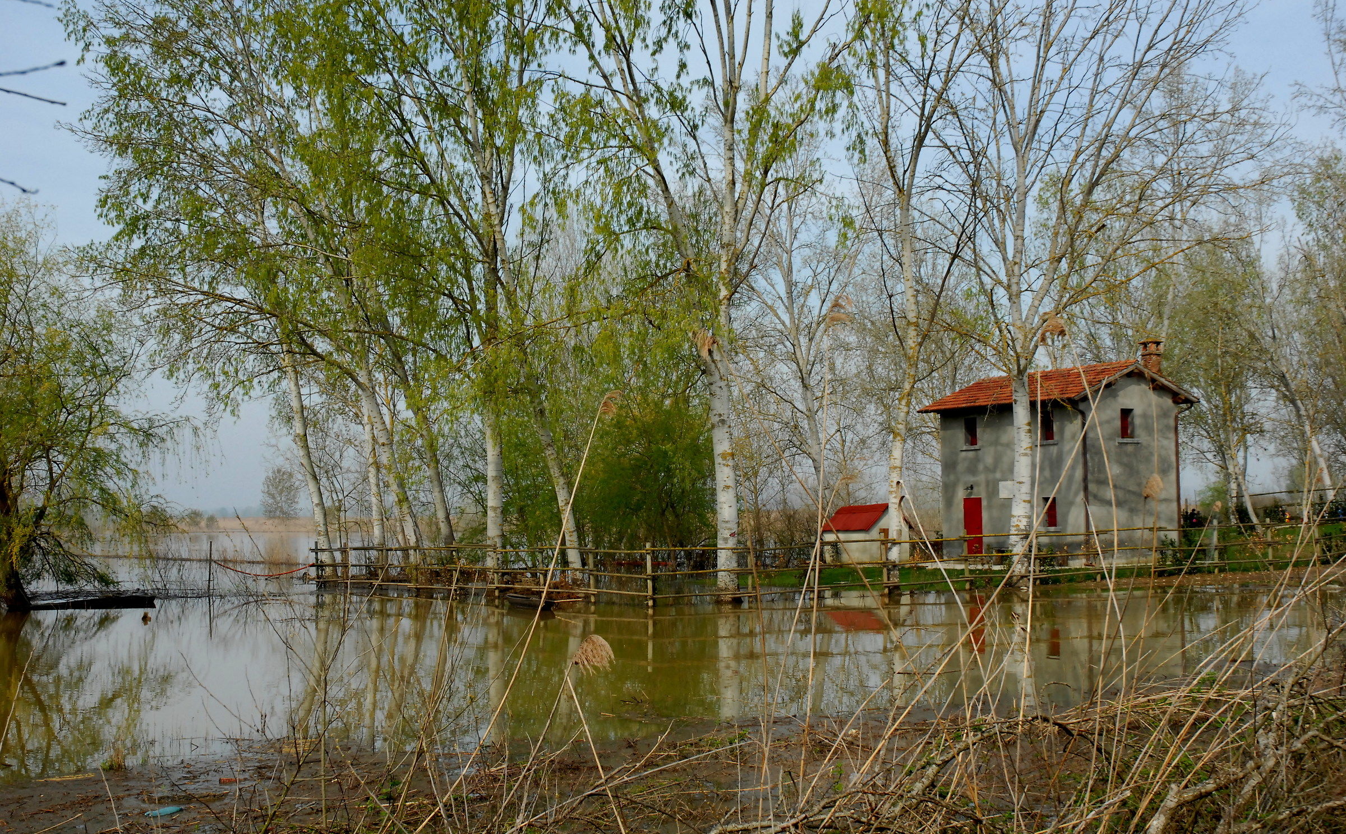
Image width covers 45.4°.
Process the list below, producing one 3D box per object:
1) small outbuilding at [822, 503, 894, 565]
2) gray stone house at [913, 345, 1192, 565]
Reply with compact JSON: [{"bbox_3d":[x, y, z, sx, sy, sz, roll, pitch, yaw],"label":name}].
[{"bbox_3d":[7.885,4.746,65.074,2.406,2.385,2.853,2,-4,-33],"label":"small outbuilding"},{"bbox_3d":[13.697,1.362,57.887,5.662,7.758,8.405,1,-4,-29],"label":"gray stone house"}]

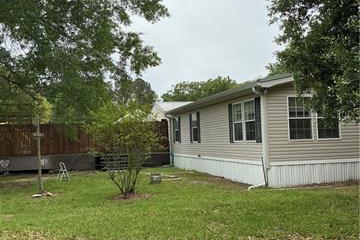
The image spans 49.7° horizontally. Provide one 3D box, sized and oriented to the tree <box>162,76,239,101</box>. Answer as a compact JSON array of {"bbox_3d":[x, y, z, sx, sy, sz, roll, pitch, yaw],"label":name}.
[{"bbox_3d":[2.049,-0.381,37.000,7.500,7.600,6.800,-2,-3,0],"label":"tree"}]

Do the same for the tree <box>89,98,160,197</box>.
[{"bbox_3d":[-1.762,0.850,12.000,2.250,2.900,2.100,-2,-3,0],"label":"tree"}]

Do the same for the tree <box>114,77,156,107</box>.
[{"bbox_3d":[-5.273,-0.522,45.000,5.300,9.000,5.200,-2,-3,0],"label":"tree"}]

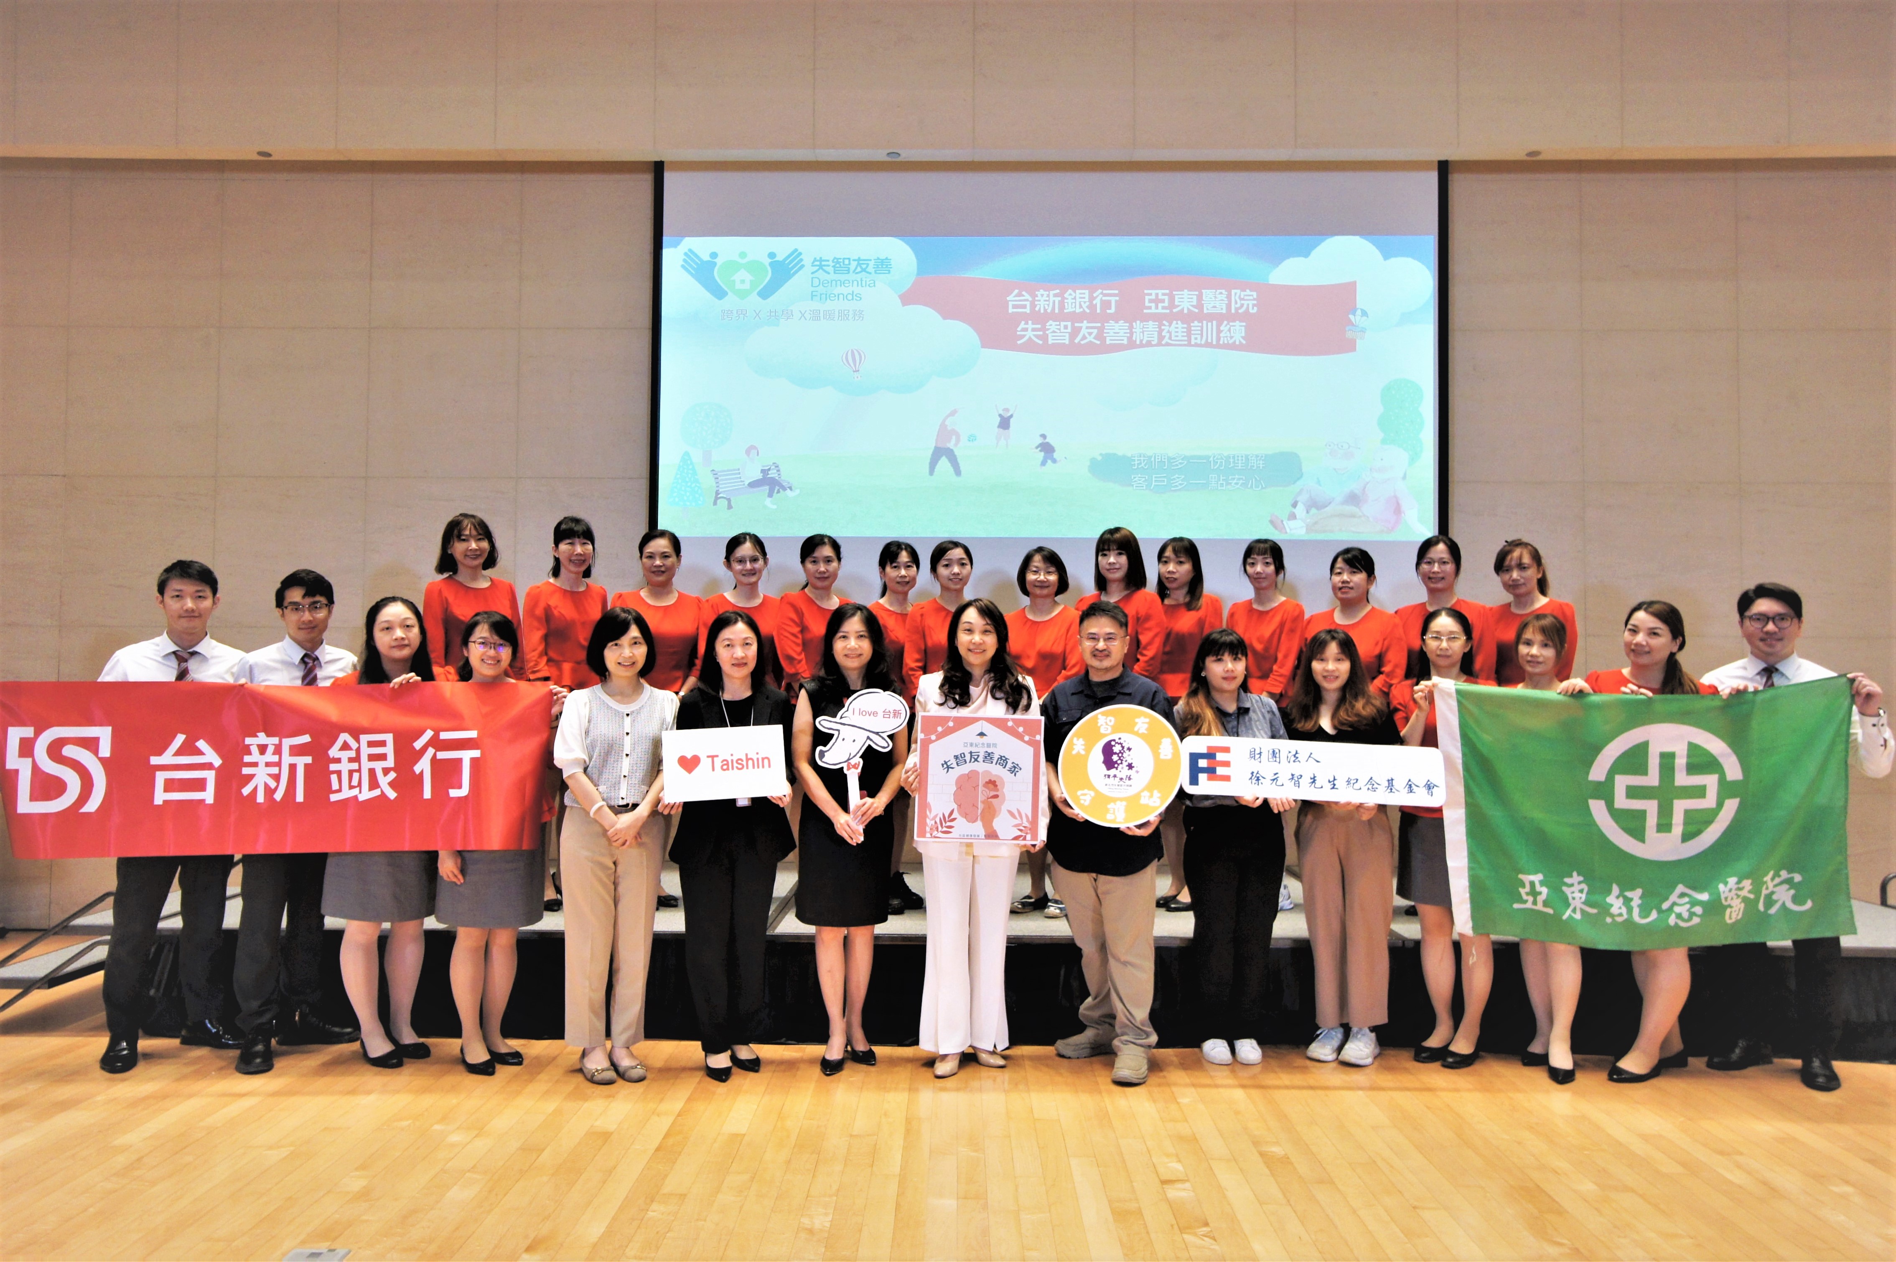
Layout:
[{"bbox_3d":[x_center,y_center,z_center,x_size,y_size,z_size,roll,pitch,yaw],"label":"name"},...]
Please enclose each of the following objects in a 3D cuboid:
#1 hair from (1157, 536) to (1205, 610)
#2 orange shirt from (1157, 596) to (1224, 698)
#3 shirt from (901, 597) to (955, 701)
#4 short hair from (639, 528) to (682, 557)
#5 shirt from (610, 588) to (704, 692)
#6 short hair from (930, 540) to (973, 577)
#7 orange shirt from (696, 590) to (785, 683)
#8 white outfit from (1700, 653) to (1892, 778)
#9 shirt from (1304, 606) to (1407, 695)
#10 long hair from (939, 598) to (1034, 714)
[{"bbox_3d":[1.007,-0.253,5.000,0.195,0.315,0.210,0,-2,22],"label":"hair"},{"bbox_3d":[1.008,0.069,4.930,0.360,0.440,0.260,-1,-2,18],"label":"orange shirt"},{"bbox_3d":[-0.004,0.077,4.870,0.390,0.450,0.260,0,-2,-8],"label":"shirt"},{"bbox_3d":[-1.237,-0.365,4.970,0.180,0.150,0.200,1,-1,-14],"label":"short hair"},{"bbox_3d":[-1.268,0.055,5.050,0.403,0.478,0.250,0,-1,-7],"label":"shirt"},{"bbox_3d":[0.018,-0.313,5.040,0.185,0.185,0.200,1,-2,-9],"label":"short hair"},{"bbox_3d":[-0.913,0.068,5.050,0.395,0.478,0.250,0,-1,-6],"label":"orange shirt"},{"bbox_3d":[3.029,0.324,4.150,0.600,0.493,0.340,0,-1,22],"label":"white outfit"},{"bbox_3d":[1.774,0.119,5.050,0.423,0.465,0.270,0,-1,12],"label":"shirt"},{"bbox_3d":[0.141,0.090,4.250,0.345,0.420,0.260,2,-2,1],"label":"long hair"}]

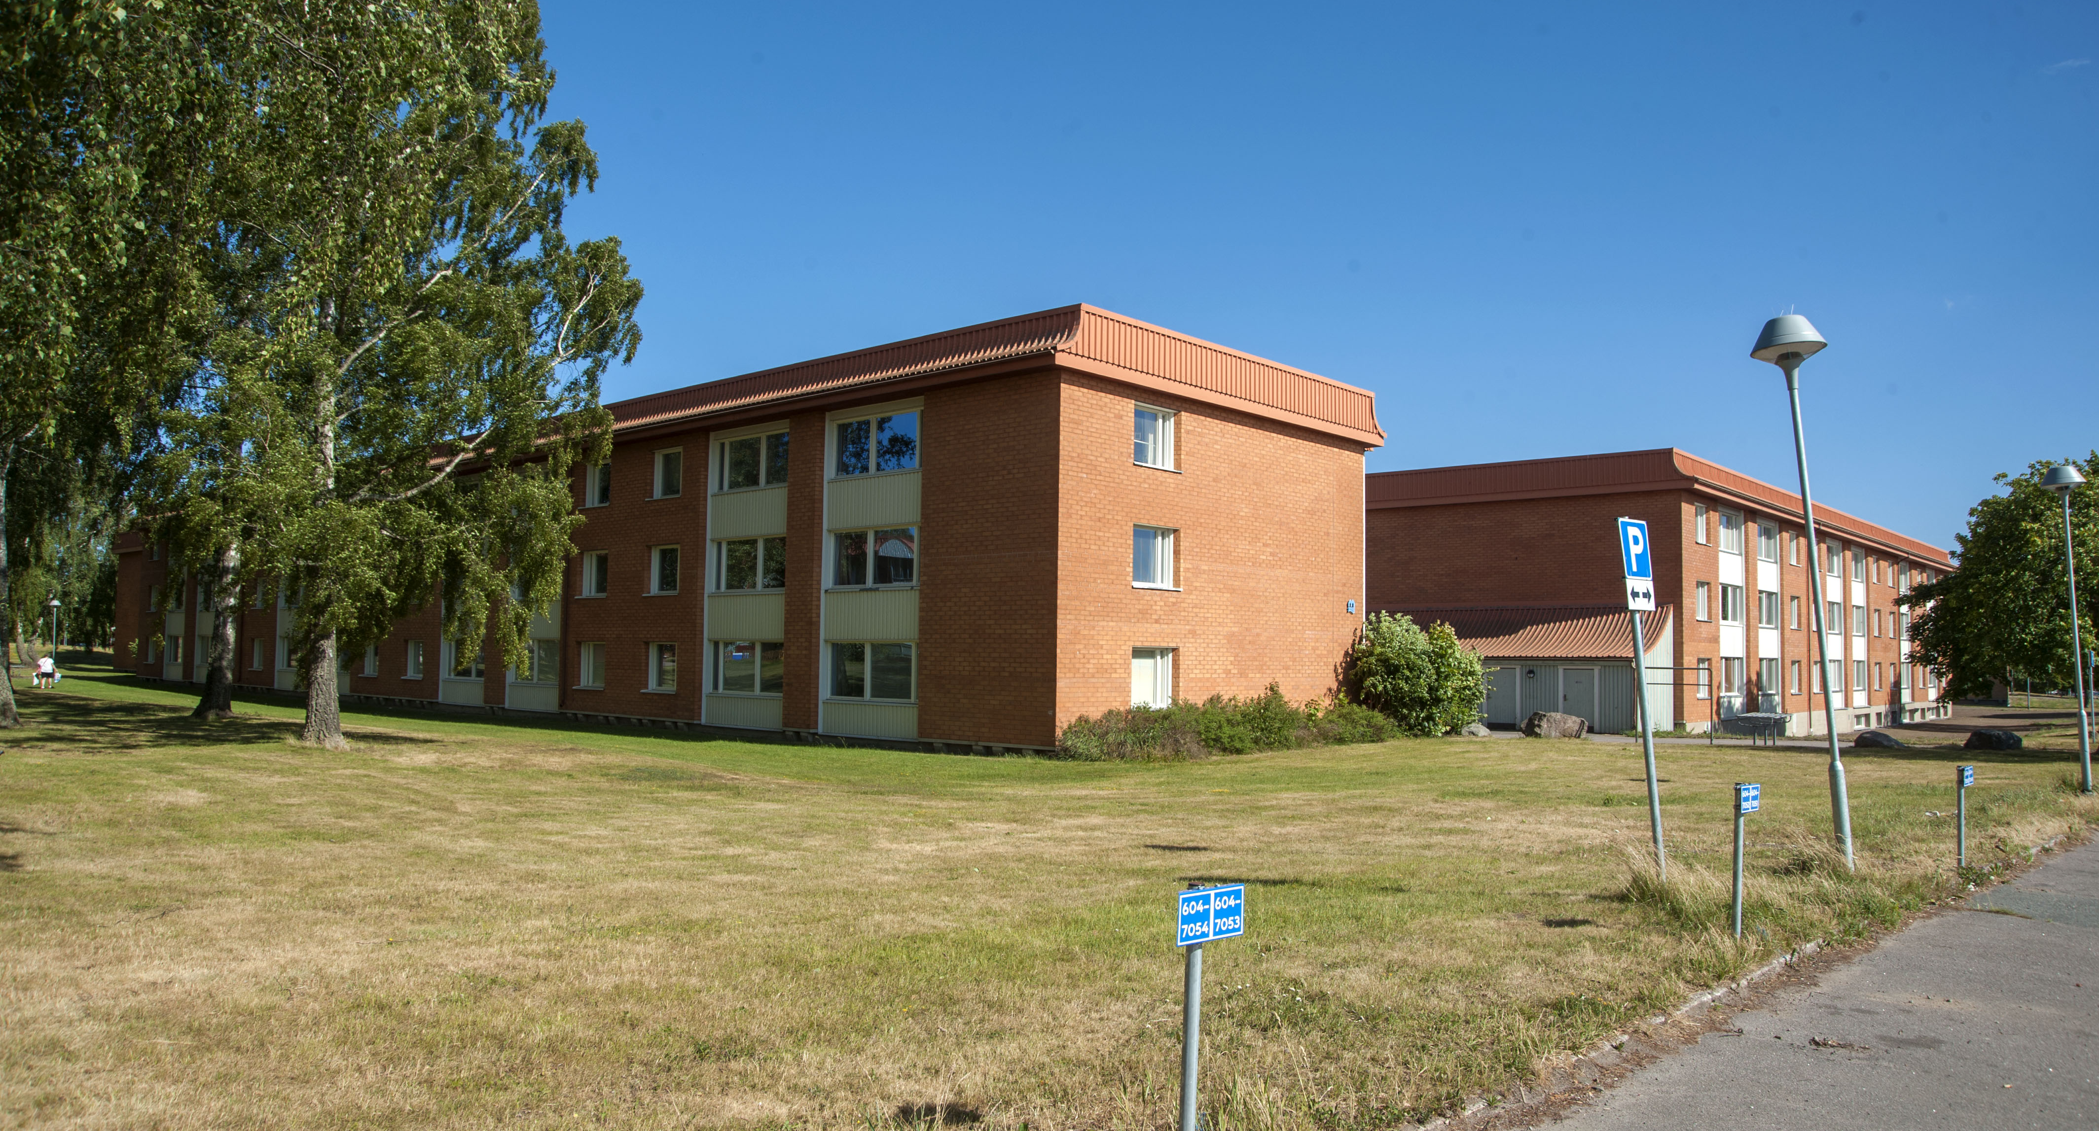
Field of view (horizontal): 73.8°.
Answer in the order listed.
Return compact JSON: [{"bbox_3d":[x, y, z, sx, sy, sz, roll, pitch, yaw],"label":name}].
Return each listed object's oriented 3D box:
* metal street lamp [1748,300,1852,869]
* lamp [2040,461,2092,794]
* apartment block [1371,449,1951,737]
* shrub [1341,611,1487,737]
[{"bbox_3d":[6.143,0.214,11.132,0.530,4.495,0.530,-6,-7,29],"label":"metal street lamp"},{"bbox_3d":[13.941,0.857,18.986,0.530,4.472,0.530,-4,-6,36],"label":"lamp"},{"bbox_3d":[34.353,2.939,71.708,13.300,10.400,54.400,-3,-5,41],"label":"apartment block"},{"bbox_3d":[10.169,3.000,38.802,3.800,3.450,3.300,0,-4,15],"label":"shrub"}]

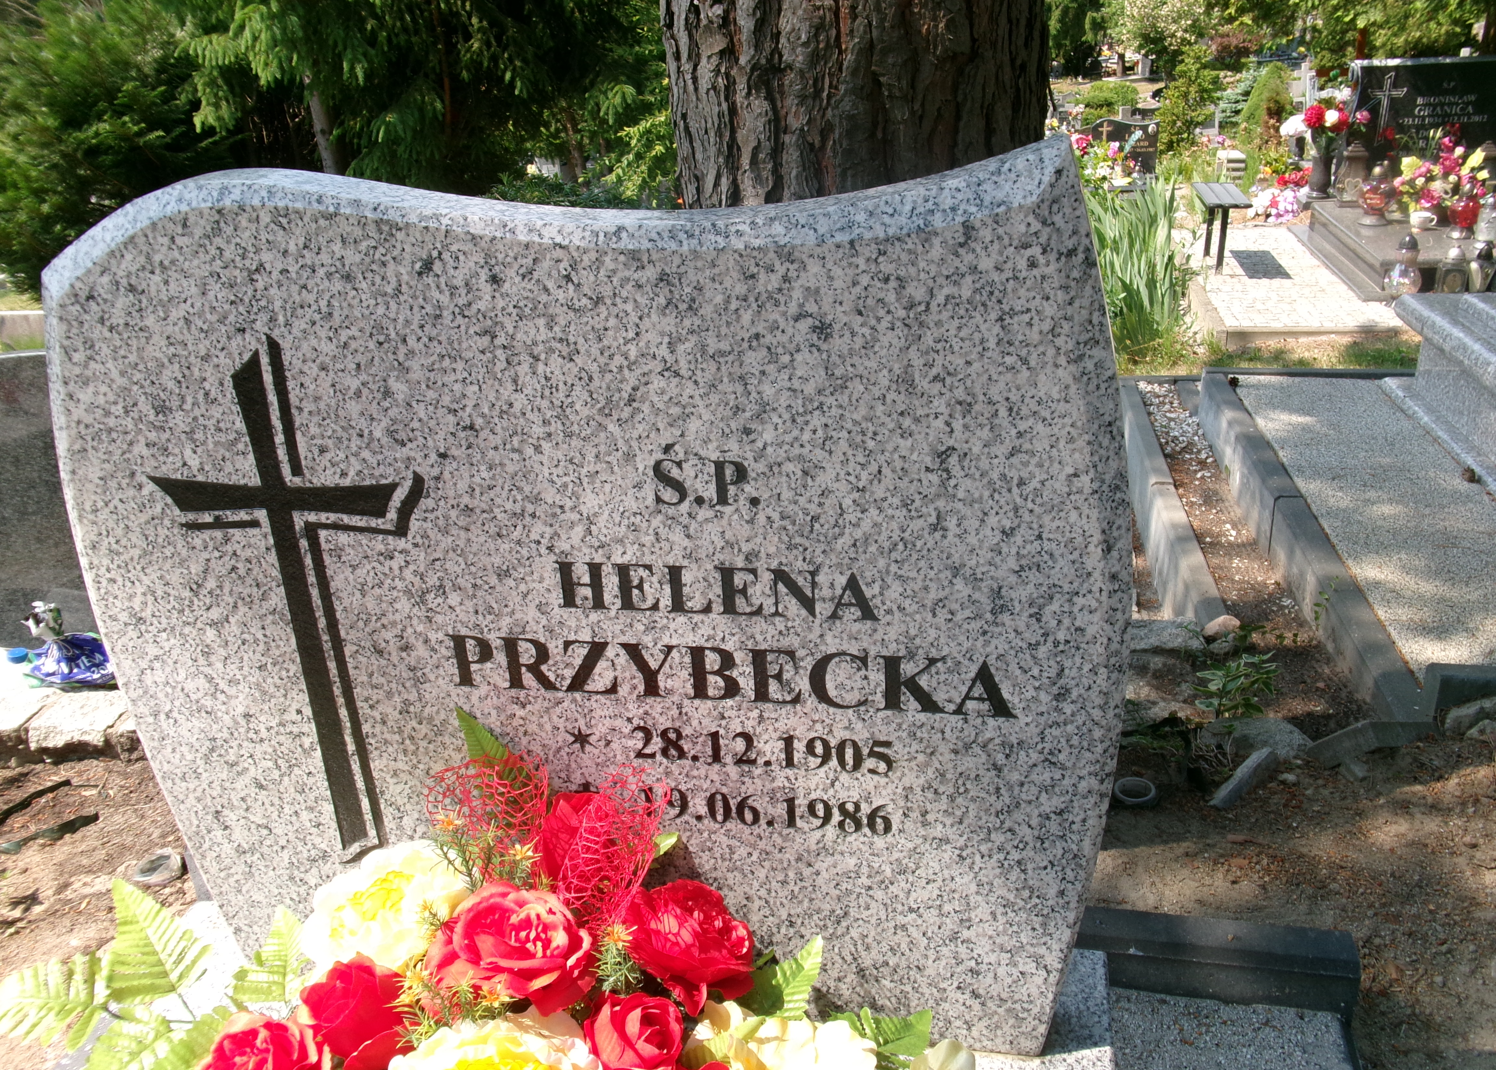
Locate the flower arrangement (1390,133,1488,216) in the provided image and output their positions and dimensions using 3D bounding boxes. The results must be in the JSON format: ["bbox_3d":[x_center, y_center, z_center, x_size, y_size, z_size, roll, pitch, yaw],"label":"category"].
[{"bbox_3d":[3.688,-1.893,6.437,0.450,0.430,0.340,2,25,11],"label":"flower arrangement"}]

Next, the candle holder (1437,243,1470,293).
[{"bbox_3d":[3.223,-1.205,5.506,0.120,0.255,0.120,2,25,11],"label":"candle holder"}]

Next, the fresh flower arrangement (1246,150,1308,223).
[{"bbox_3d":[3.343,-2.205,7.650,0.360,0.380,0.360,2,25,11],"label":"fresh flower arrangement"}]

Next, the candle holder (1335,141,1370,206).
[{"bbox_3d":[3.496,-2.084,6.980,0.175,0.350,0.175,2,25,11],"label":"candle holder"}]

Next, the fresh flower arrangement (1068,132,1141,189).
[{"bbox_3d":[2.955,-3.086,10.000,0.550,0.420,0.420,2,25,11],"label":"fresh flower arrangement"}]

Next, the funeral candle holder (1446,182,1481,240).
[{"bbox_3d":[3.622,-1.642,6.107,0.167,0.270,0.167,2,25,11],"label":"funeral candle holder"}]

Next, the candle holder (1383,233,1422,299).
[{"bbox_3d":[2.988,-1.228,5.525,0.172,0.305,0.172,2,25,11],"label":"candle holder"}]

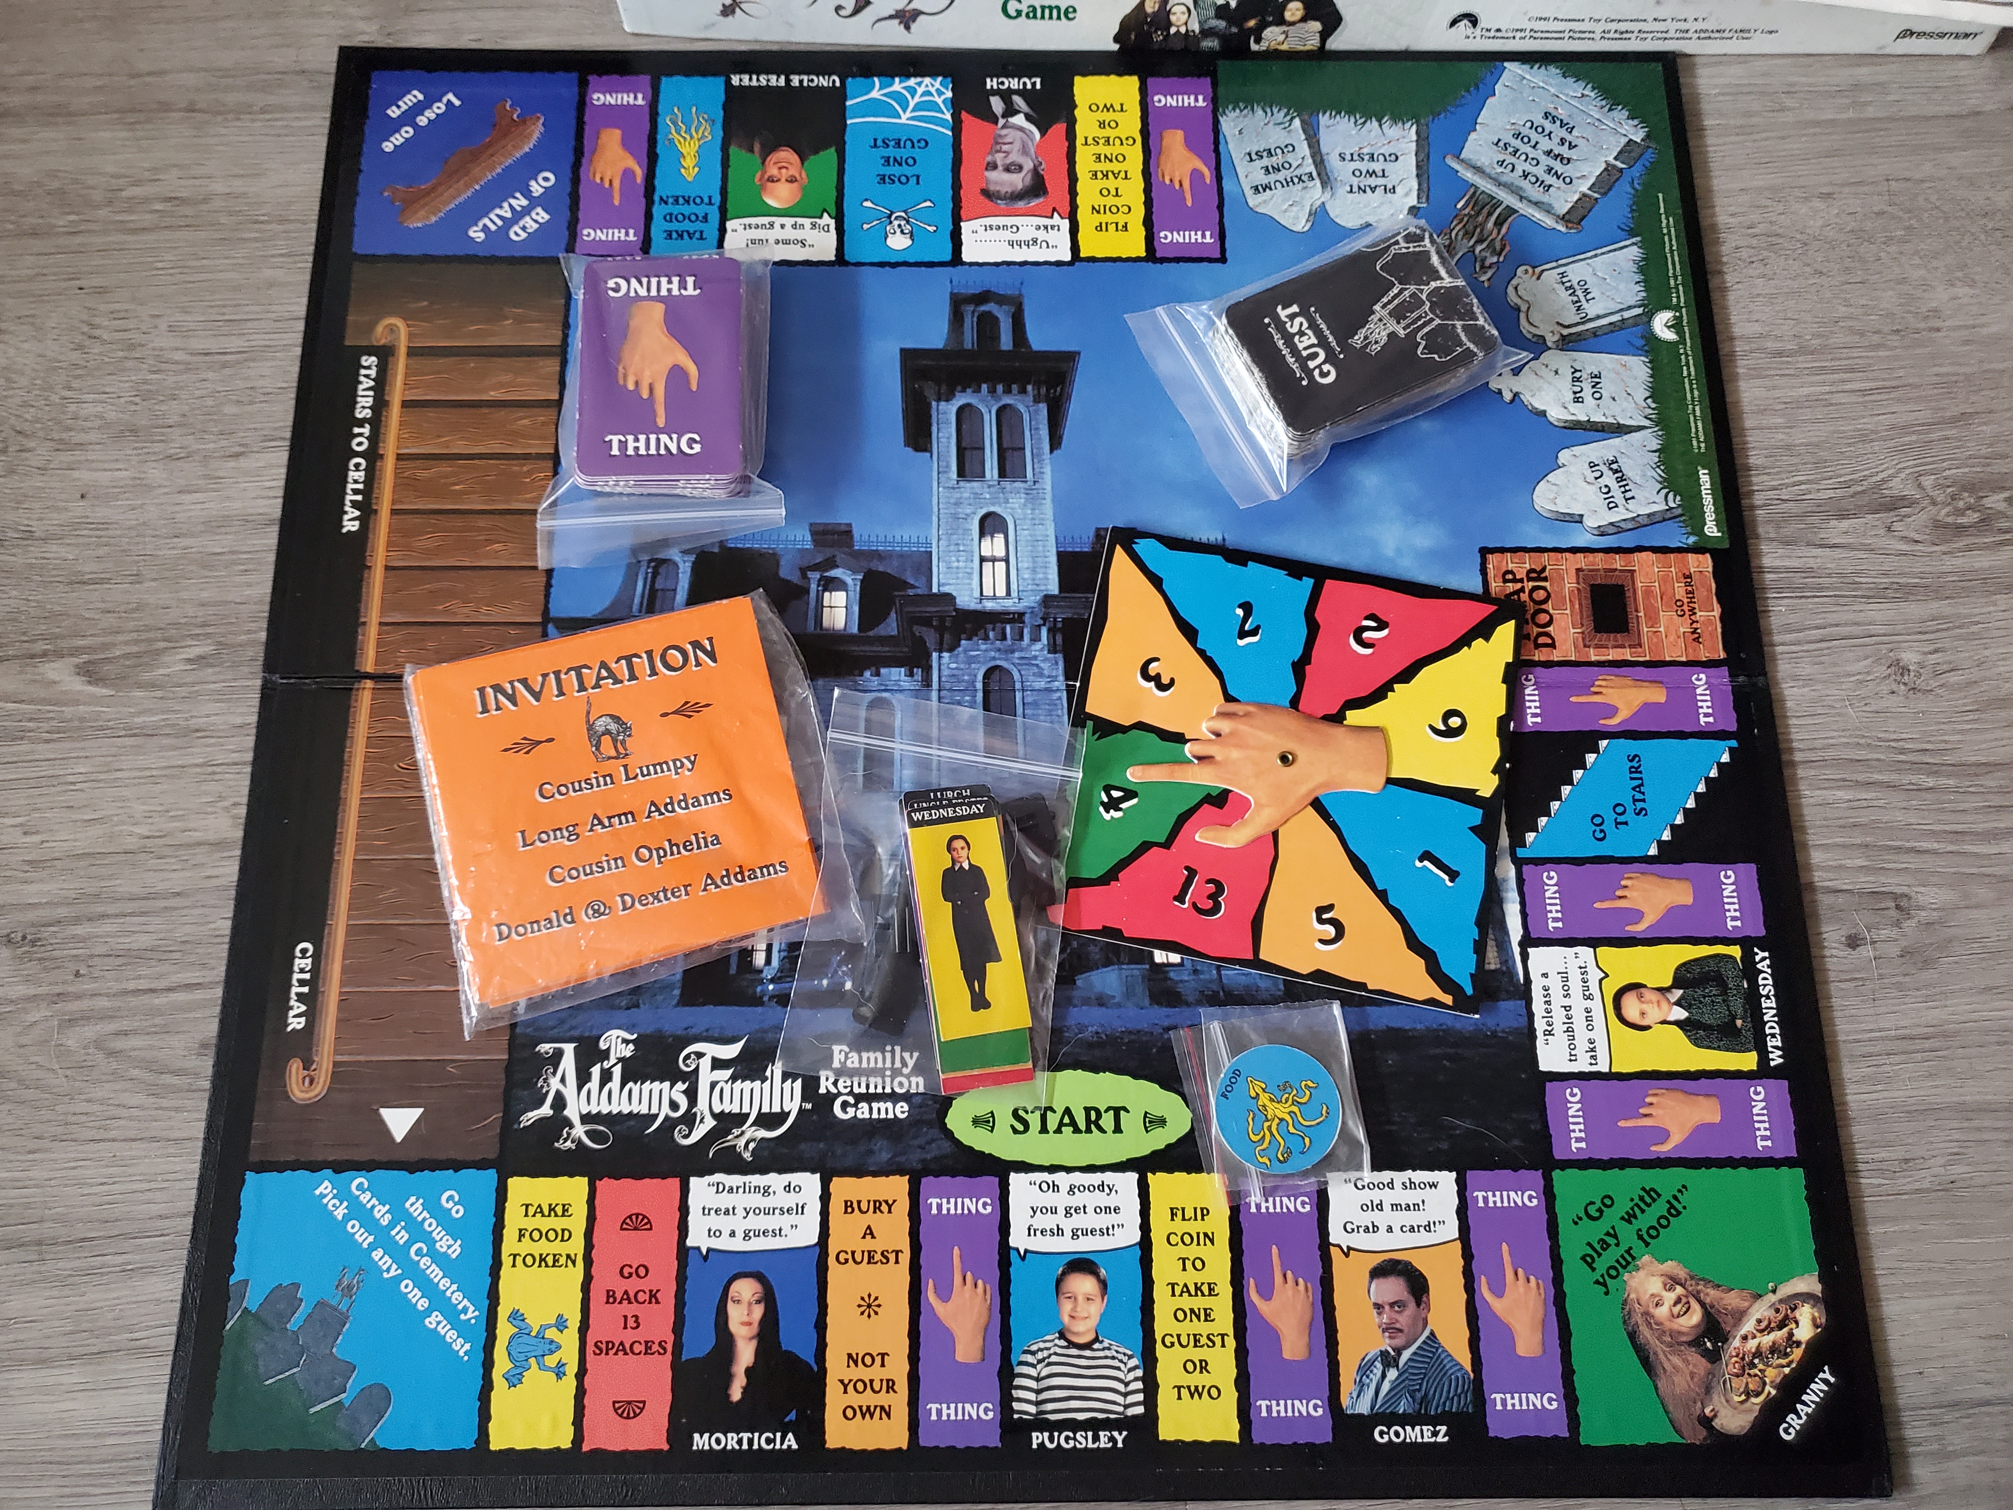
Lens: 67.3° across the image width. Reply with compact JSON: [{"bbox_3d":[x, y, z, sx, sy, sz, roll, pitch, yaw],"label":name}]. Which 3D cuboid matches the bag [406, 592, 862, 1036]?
[{"bbox_3d":[-0.115,0.009,0.444,0.105,0.008,0.108,-16,75,-5],"label":"bag"}]

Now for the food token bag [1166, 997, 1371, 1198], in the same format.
[{"bbox_3d":[0.075,0.097,0.423,0.049,0.006,0.049,-10,75,-3],"label":"food token bag"}]

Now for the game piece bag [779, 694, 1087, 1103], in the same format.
[{"bbox_3d":[-0.020,0.039,0.434,0.076,0.014,0.115,7,75,1],"label":"game piece bag"}]

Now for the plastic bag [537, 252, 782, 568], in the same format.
[{"bbox_3d":[-0.107,-0.111,0.473,0.075,0.015,0.107,-2,75,-1],"label":"plastic bag"}]

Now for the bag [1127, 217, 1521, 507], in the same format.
[{"bbox_3d":[0.104,-0.130,0.480,0.108,0.016,0.077,-23,76,-7],"label":"bag"}]

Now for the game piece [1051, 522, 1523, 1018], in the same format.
[{"bbox_3d":[0.085,0.002,0.450,0.128,0.005,0.132,9,75,2],"label":"game piece"}]

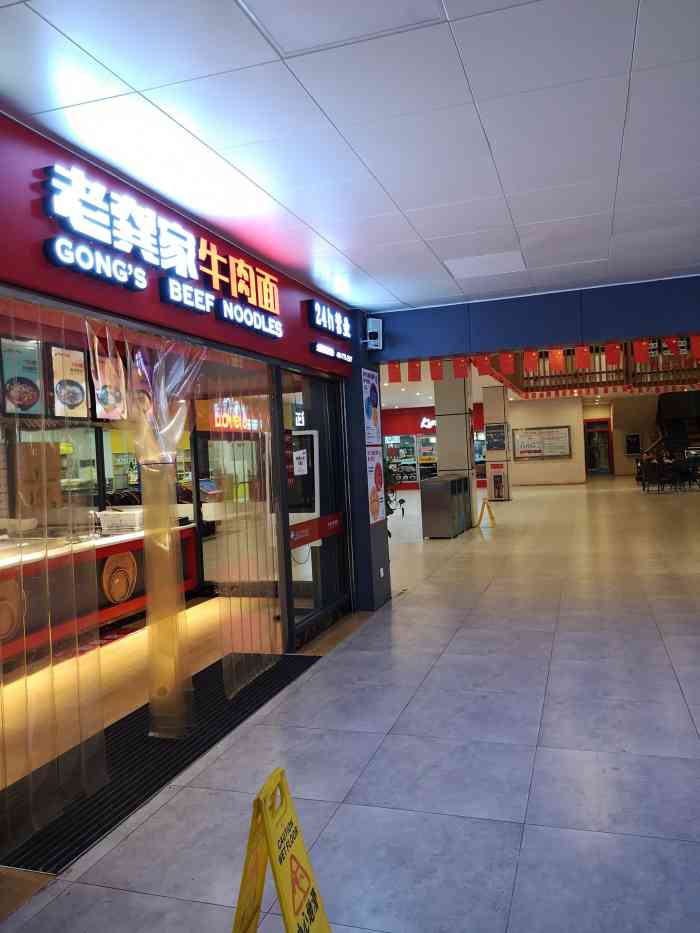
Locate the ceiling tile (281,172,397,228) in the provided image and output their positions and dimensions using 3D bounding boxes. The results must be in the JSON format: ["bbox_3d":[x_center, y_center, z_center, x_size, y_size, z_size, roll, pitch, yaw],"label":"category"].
[{"bbox_3d":[-0.057,-1.502,4.118,0.600,0.030,0.600,-2,1,18],"label":"ceiling tile"}]

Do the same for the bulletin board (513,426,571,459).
[{"bbox_3d":[7.280,-0.856,27.611,2.097,1.201,0.050,-2,1,18],"label":"bulletin board"}]

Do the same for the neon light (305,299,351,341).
[{"bbox_3d":[-0.168,-1.280,6.518,0.060,0.255,0.980,-2,1,18],"label":"neon light"}]

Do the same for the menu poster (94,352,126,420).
[{"bbox_3d":[-2.258,-0.746,6.912,0.020,0.591,0.425,-2,1,18],"label":"menu poster"}]

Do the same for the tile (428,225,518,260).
[{"bbox_3d":[0.870,-1.556,5.081,0.590,0.020,0.590,-2,1,18],"label":"tile"}]

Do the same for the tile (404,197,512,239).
[{"bbox_3d":[0.687,-1.539,4.510,0.590,0.020,0.590,-2,1,18],"label":"tile"}]

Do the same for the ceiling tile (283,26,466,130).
[{"bbox_3d":[0.138,-1.487,2.788,0.600,0.030,0.600,-2,1,18],"label":"ceiling tile"}]

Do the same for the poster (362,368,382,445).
[{"bbox_3d":[0.237,-0.595,7.404,0.015,0.740,0.560,-2,1,18],"label":"poster"}]

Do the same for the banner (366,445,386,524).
[{"bbox_3d":[0.275,0.184,7.425,0.015,0.750,0.560,-2,1,18],"label":"banner"}]

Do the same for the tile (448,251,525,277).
[{"bbox_3d":[1.063,-1.586,5.655,0.600,0.030,0.600,-2,1,18],"label":"tile"}]

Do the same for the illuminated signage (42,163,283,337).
[{"bbox_3d":[-0.906,-1.120,4.220,0.060,0.425,2.395,-2,1,18],"label":"illuminated signage"}]

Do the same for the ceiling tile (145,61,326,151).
[{"bbox_3d":[-0.435,-1.465,2.981,0.590,0.020,0.590,-2,1,18],"label":"ceiling tile"}]

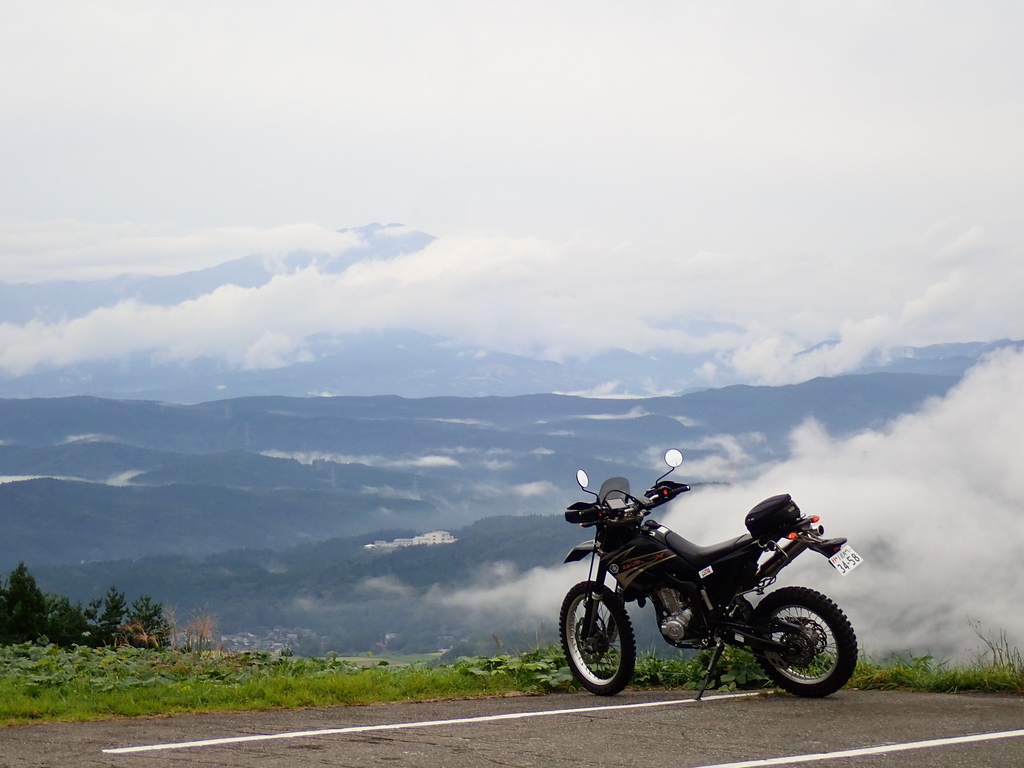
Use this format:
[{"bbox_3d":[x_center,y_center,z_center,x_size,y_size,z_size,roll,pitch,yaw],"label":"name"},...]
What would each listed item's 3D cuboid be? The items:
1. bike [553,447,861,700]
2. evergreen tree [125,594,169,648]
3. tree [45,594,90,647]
[{"bbox_3d":[1.000,1.140,14.520,2.170,1.430,0.800,-2,6,36],"label":"bike"},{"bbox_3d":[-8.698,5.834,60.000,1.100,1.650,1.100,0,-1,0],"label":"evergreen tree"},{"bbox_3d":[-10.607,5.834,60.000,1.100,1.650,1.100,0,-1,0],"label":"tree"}]

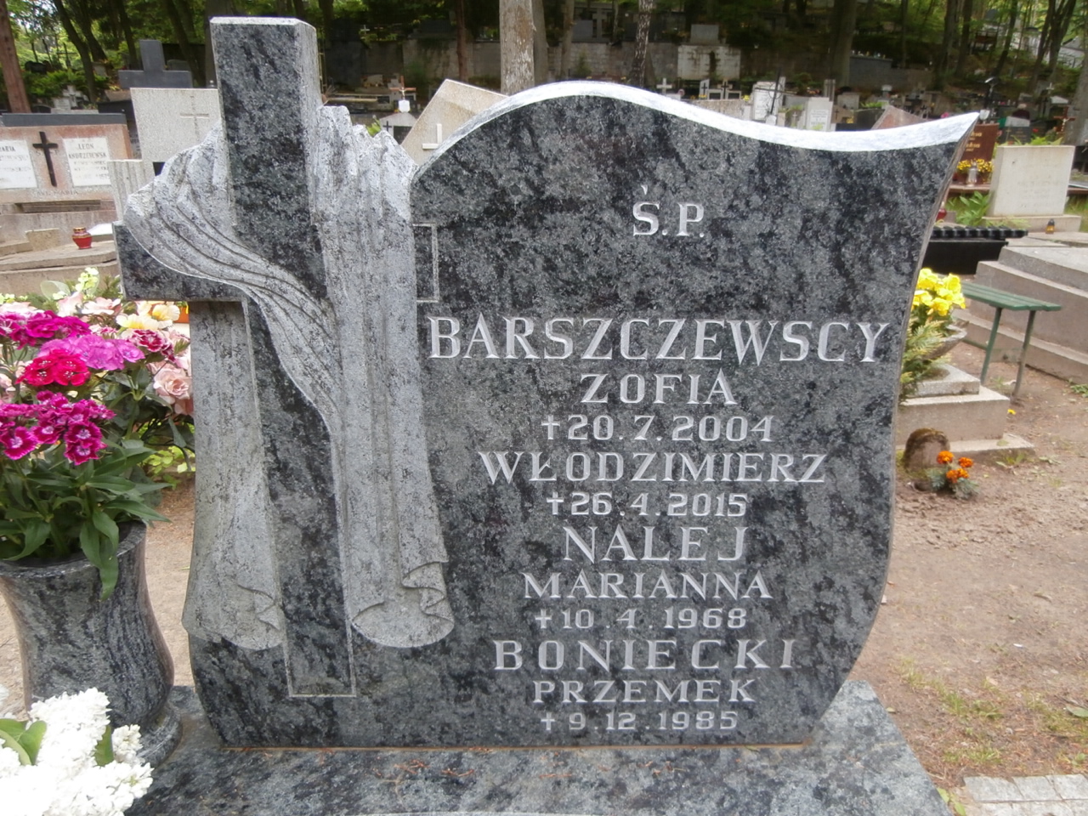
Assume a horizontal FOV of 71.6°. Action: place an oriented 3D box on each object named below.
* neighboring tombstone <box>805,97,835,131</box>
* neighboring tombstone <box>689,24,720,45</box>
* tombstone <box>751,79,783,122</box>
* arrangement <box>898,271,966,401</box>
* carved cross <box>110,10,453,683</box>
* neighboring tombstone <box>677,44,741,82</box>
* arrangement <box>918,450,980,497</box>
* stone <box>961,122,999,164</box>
[{"bbox_3d":[4.621,-4.834,12.600,0.500,0.680,0.180,0,16,0],"label":"neighboring tombstone"},{"bbox_3d":[4.270,-9.904,20.000,0.750,0.490,0.180,0,16,0],"label":"neighboring tombstone"},{"bbox_3d":[3.786,-5.199,12.800,0.550,0.720,0.170,0,16,0],"label":"tombstone"},{"bbox_3d":[1.606,-0.326,3.200,0.350,0.500,0.330,0,16,0],"label":"arrangement"},{"bbox_3d":[-0.289,-0.021,0.909,0.356,0.796,0.085,-1,15,-2],"label":"carved cross"},{"bbox_3d":[3.945,-8.224,18.000,1.480,0.760,0.250,0,16,0],"label":"neighboring tombstone"},{"bbox_3d":[1.393,0.233,2.600,0.180,0.155,0.150,0,16,0],"label":"arrangement"},{"bbox_3d":[5.012,-2.999,8.800,0.620,0.640,0.120,0,16,0],"label":"stone"}]

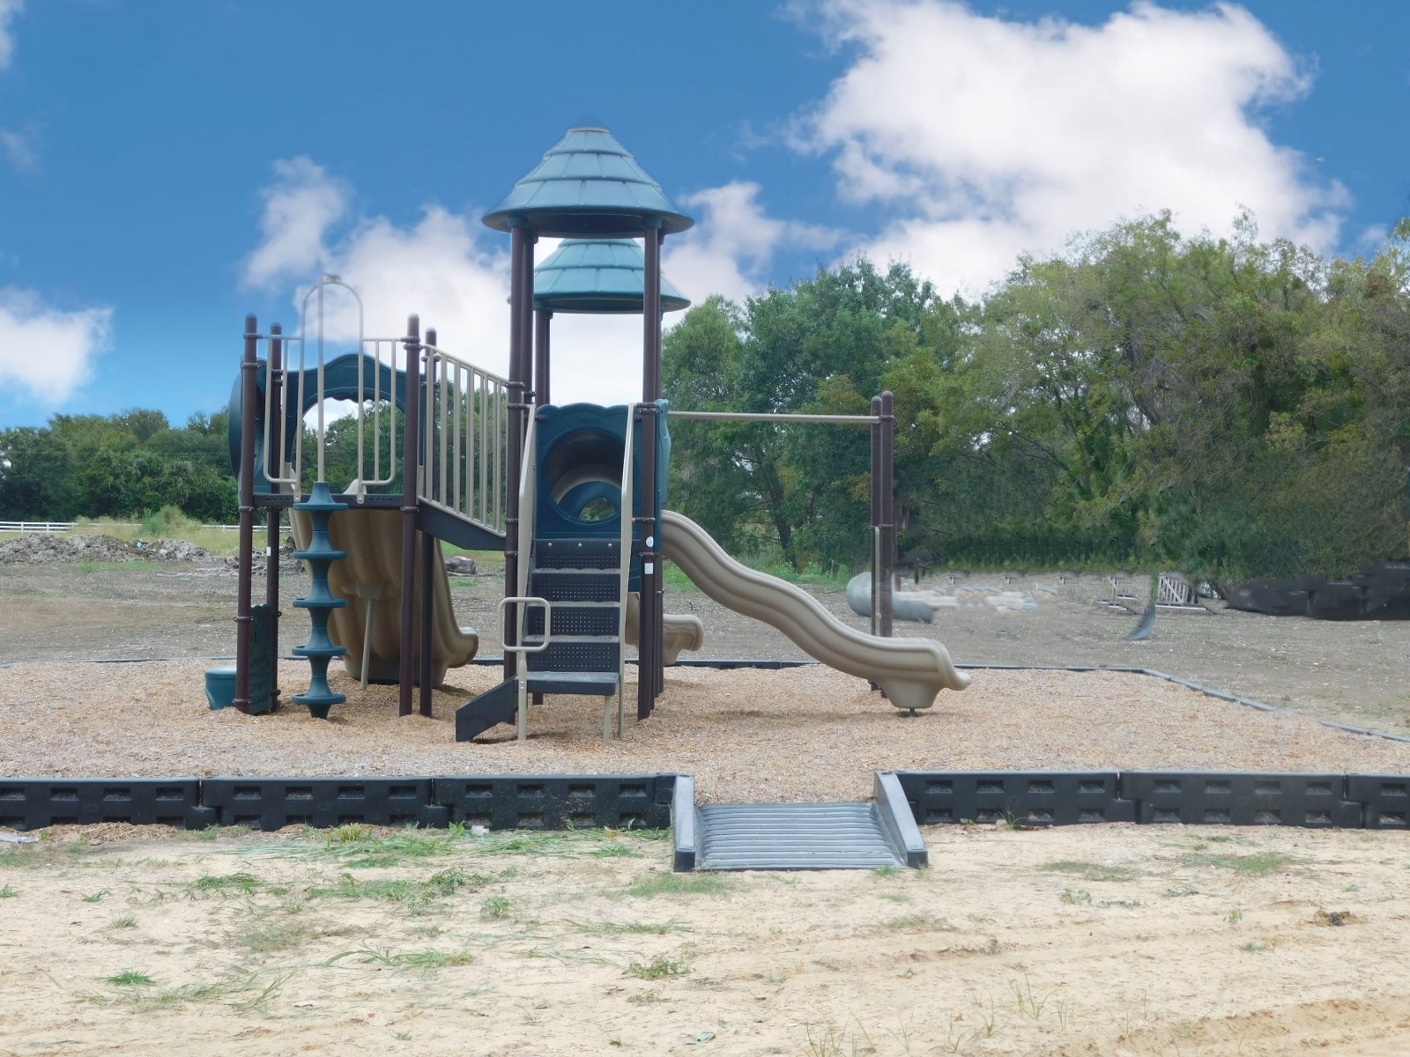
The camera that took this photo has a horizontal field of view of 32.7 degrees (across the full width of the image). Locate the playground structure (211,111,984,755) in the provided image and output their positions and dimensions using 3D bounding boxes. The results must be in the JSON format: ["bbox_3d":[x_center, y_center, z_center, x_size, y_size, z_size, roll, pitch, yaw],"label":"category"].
[{"bbox_3d":[-0.820,-0.820,19.300,5.650,4.500,6.500,1,-1,0],"label":"playground structure"}]

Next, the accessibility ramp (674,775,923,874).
[{"bbox_3d":[0.442,1.450,12.000,1.190,0.290,1.660,1,-1,-1],"label":"accessibility ramp"}]

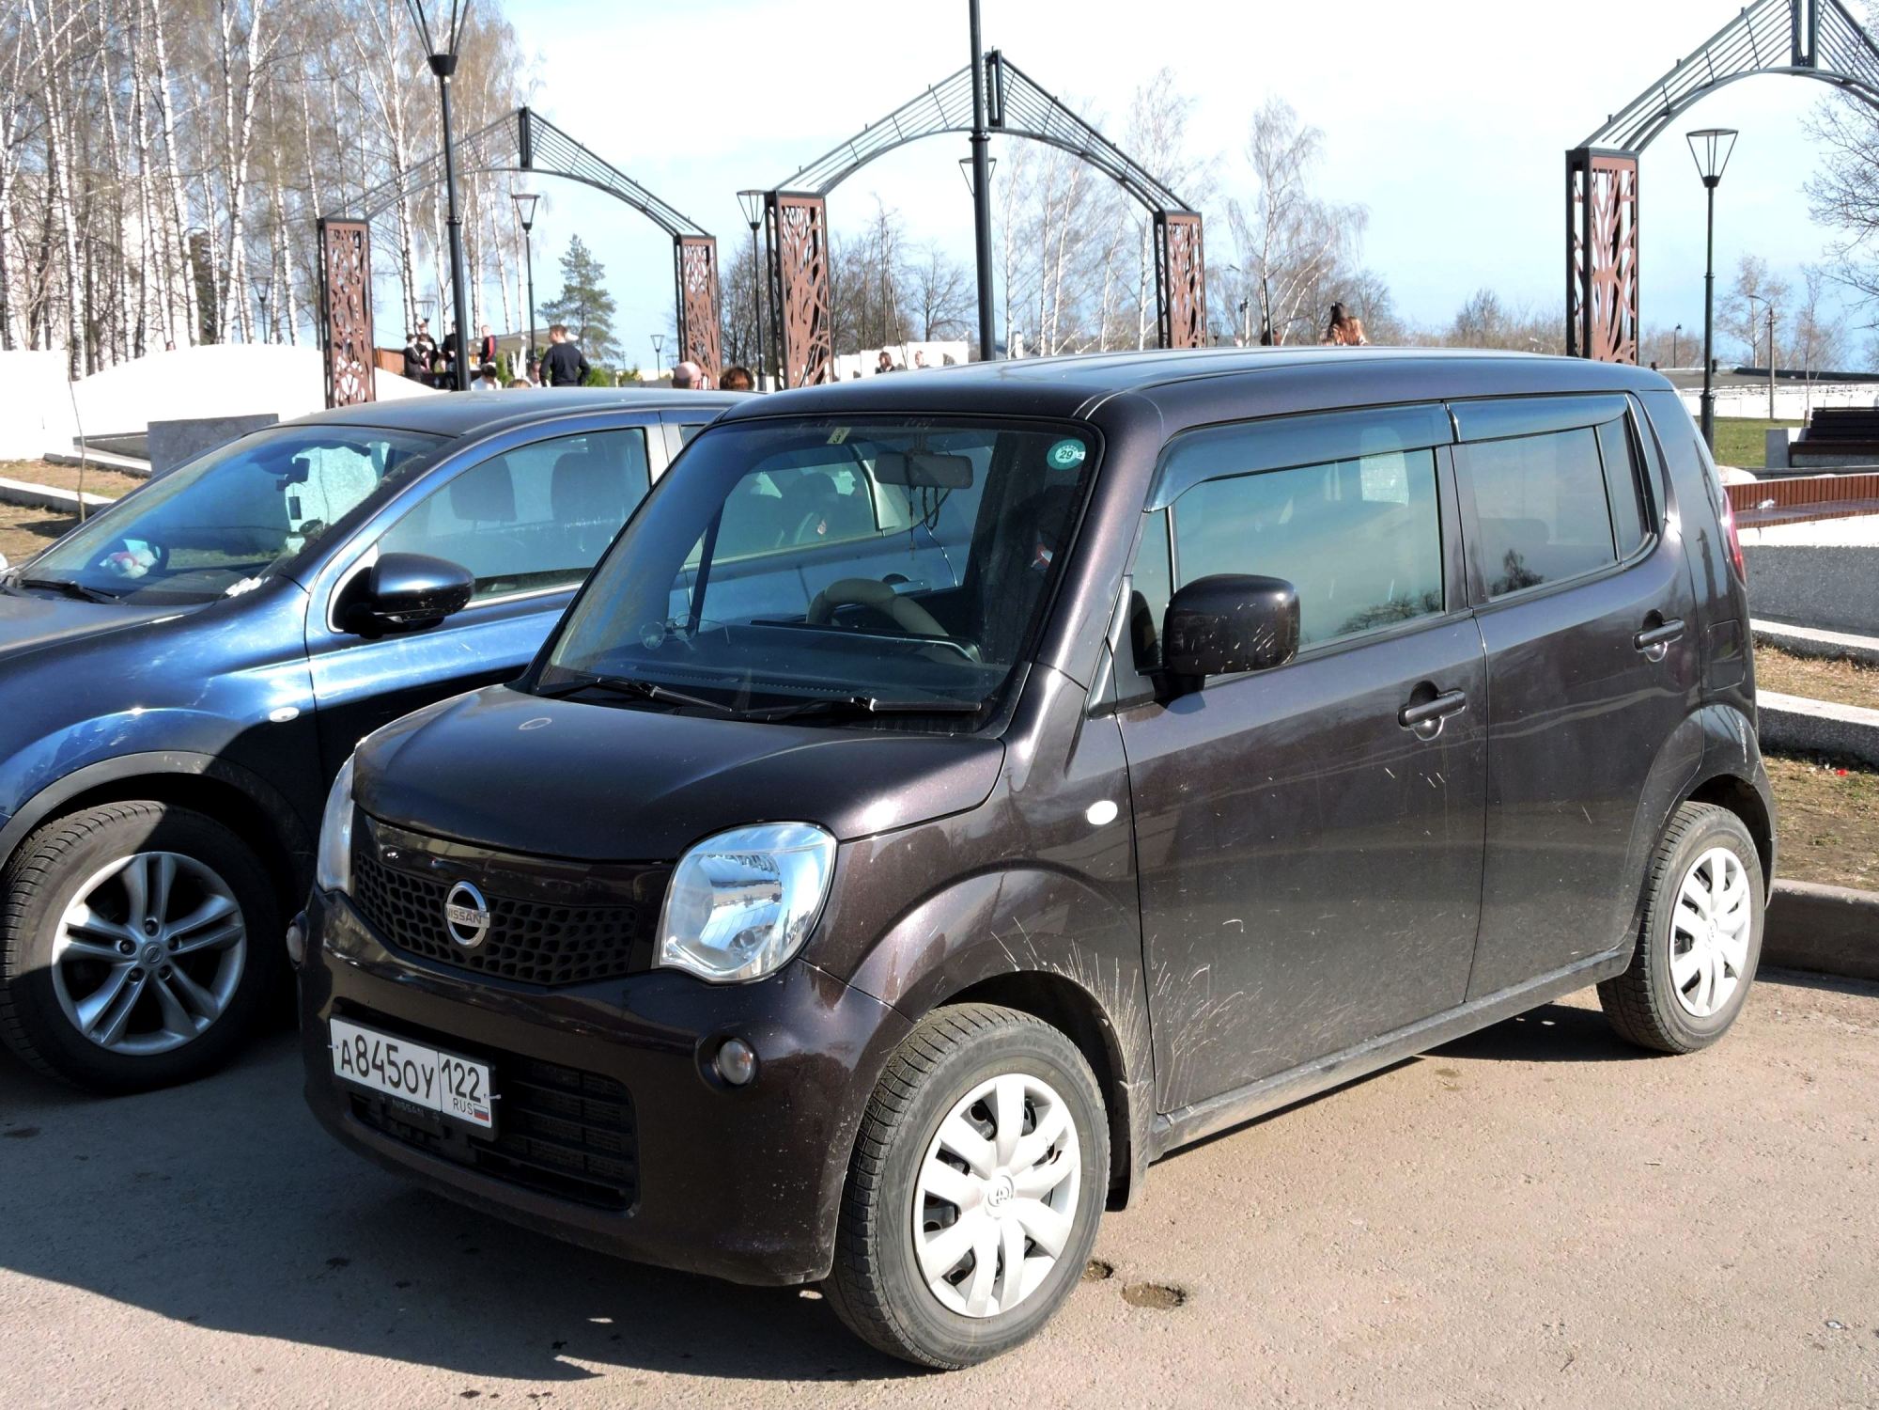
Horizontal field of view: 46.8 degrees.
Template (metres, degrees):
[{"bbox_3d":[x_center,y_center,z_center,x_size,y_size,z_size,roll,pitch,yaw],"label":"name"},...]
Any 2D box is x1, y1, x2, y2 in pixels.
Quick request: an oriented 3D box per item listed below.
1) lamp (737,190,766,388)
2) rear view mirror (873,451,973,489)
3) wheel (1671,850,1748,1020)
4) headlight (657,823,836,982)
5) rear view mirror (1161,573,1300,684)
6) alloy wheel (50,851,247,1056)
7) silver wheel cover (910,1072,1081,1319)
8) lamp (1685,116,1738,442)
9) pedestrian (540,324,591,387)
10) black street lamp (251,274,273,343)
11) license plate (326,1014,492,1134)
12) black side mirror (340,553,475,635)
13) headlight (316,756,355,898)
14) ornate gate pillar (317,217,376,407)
[{"bbox_3d":[-2.325,-4.692,28.240,0.440,3.900,0.440,5,10,44],"label":"lamp"},{"bbox_3d":[-0.032,-0.464,4.300,0.225,0.068,0.038,2,8,29],"label":"rear view mirror"},{"bbox_3d":[1.816,0.540,5.191,0.395,0.395,0.080,-9,10,-44],"label":"wheel"},{"bbox_3d":[-0.290,0.301,3.326,0.235,0.230,0.215,4,9,38],"label":"headlight"},{"bbox_3d":[0.479,-0.124,3.571,0.130,0.185,0.220,-8,9,-44],"label":"rear view mirror"},{"bbox_3d":[-1.841,0.562,4.994,0.180,0.465,0.465,4,9,44],"label":"alloy wheel"},{"bbox_3d":[0.080,0.798,3.571,0.395,0.395,0.070,-9,10,-44],"label":"silver wheel cover"},{"bbox_3d":[9.861,-4.993,27.747,0.660,4.600,0.660,-2,6,0],"label":"lamp"},{"bbox_3d":[-4.410,-3.606,25.608,0.560,1.750,0.340,-4,7,-17],"label":"pedestrian"},{"bbox_3d":[-22.105,-11.731,71.247,0.650,4.600,0.650,-2,6,0],"label":"black street lamp"},{"bbox_3d":[-0.908,0.637,3.740,0.015,0.112,0.520,-9,10,-43],"label":"license plate"},{"bbox_3d":[-1.305,-0.268,5.291,0.240,0.195,0.220,4,9,44],"label":"black side mirror"},{"bbox_3d":[-1.077,0.220,4.029,0.220,0.250,0.240,-8,9,-44],"label":"headlight"},{"bbox_3d":[-7.192,-4.451,26.659,0.570,2.960,0.200,-7,8,-41],"label":"ornate gate pillar"}]

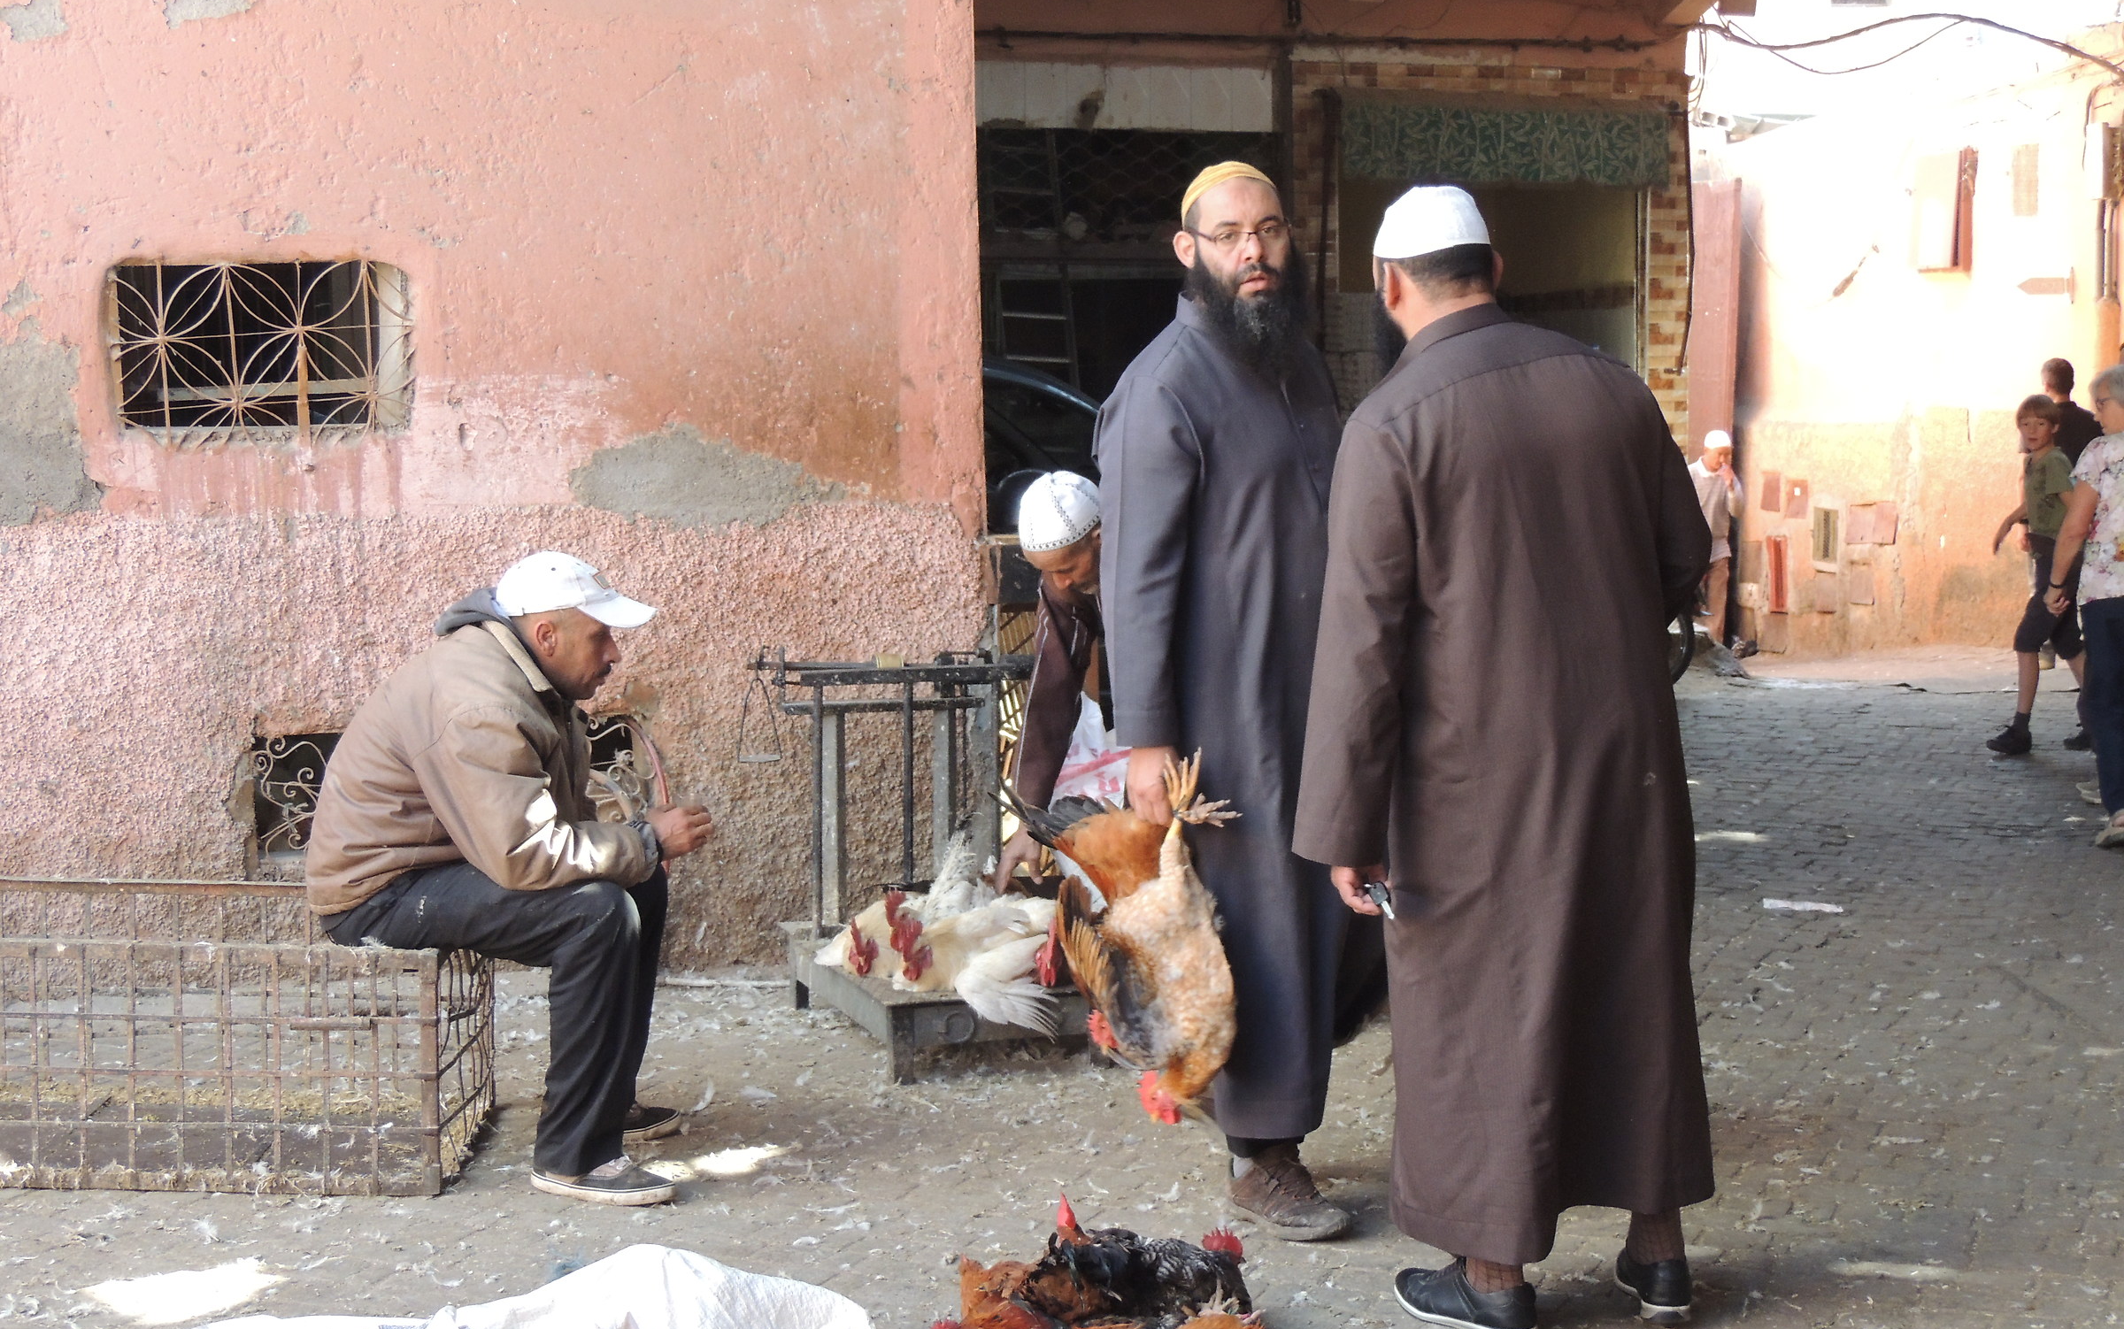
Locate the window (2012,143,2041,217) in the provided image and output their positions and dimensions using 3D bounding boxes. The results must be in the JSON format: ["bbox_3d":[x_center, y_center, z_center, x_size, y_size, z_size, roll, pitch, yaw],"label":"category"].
[{"bbox_3d":[6.074,-3.052,19.323,0.060,0.460,0.280,-2,5,-23],"label":"window"}]

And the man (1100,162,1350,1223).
[{"bbox_3d":[0.300,0.053,5.266,0.400,1.790,0.530,4,5,44],"label":"man"}]

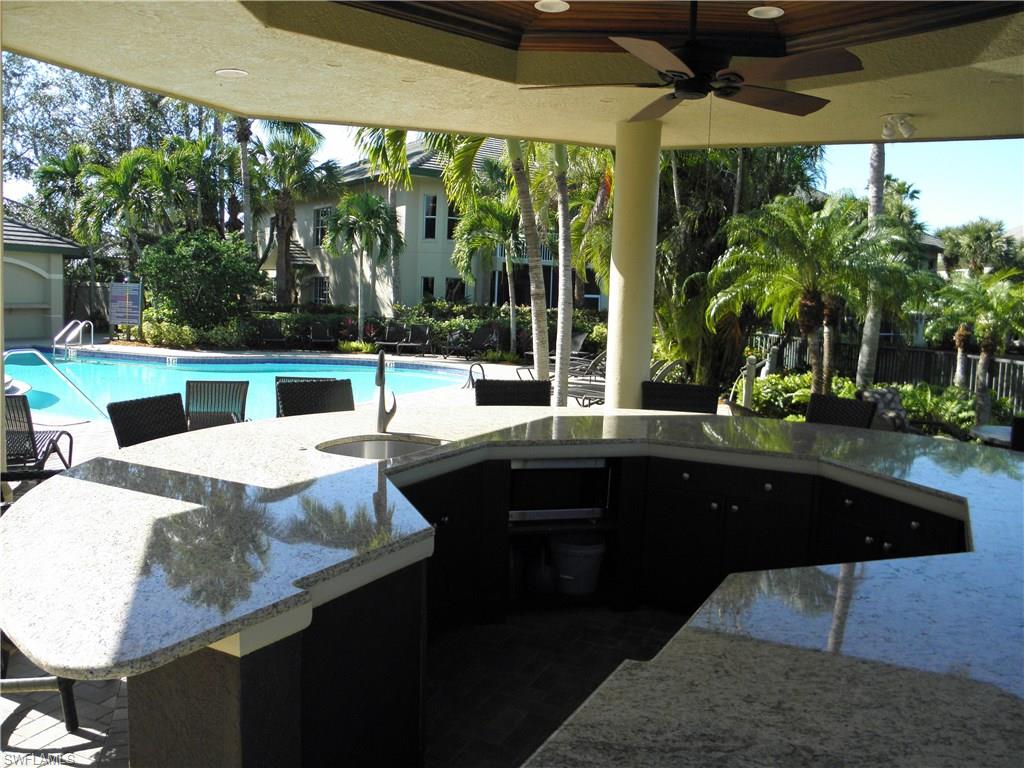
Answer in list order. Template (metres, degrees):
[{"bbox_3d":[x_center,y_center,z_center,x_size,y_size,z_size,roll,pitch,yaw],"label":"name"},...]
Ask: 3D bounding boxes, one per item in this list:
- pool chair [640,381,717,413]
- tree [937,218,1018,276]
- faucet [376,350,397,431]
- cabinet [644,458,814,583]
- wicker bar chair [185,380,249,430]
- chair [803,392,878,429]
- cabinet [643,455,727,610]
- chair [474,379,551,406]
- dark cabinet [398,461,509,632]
[{"bbox_3d":[1.205,0.531,6.038,0.560,1.020,0.580,3,6,12],"label":"pool chair"},{"bbox_3d":[19.944,-4.048,35.735,3.300,6.000,3.300,4,6,29],"label":"tree"},{"bbox_3d":[-0.668,0.056,4.363,0.105,0.420,0.200,1,5,-3],"label":"faucet"},{"bbox_3d":[1.238,0.801,4.566,0.870,0.860,0.580,4,6,27],"label":"cabinet"},{"bbox_3d":[-2.885,0.314,8.038,0.580,0.770,0.900,-1,7,-24],"label":"wicker bar chair"},{"bbox_3d":[1.883,0.647,5.281,0.580,1.080,0.560,-1,6,-25],"label":"chair"},{"bbox_3d":[1.047,0.772,4.551,0.420,0.840,0.600,5,7,27],"label":"cabinet"},{"bbox_3d":[0.061,0.553,5.791,0.560,1.080,0.580,0,5,-13],"label":"chair"},{"bbox_3d":[-0.610,0.786,3.909,0.600,0.840,0.920,5,7,26],"label":"dark cabinet"}]

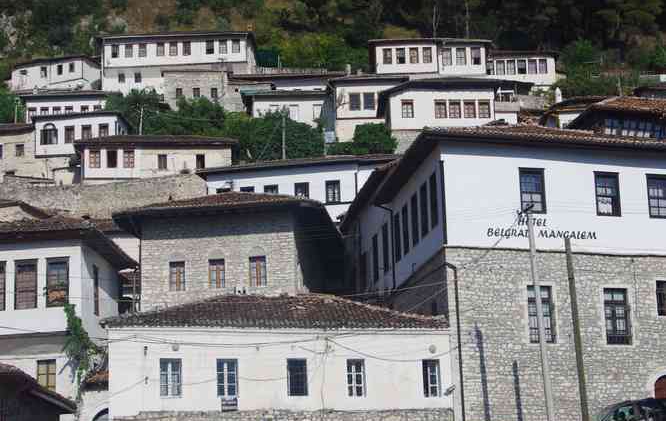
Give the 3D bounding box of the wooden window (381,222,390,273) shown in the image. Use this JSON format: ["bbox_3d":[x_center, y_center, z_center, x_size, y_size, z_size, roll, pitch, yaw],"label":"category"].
[{"bbox_3d":[2.102,1.509,57.767,0.150,1.860,0.950,0,-13,-9],"label":"wooden window"}]

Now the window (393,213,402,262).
[{"bbox_3d":[2.499,1.012,55.402,0.150,1.860,0.950,0,-13,-9],"label":"window"}]

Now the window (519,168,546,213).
[{"bbox_3d":[7.163,-0.702,51.690,1.057,1.667,0.150,3,-14,-20],"label":"window"}]

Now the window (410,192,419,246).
[{"bbox_3d":[2.973,0.334,52.578,0.150,1.860,0.950,0,-13,-9],"label":"window"}]

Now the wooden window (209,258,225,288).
[{"bbox_3d":[-4.743,2.564,58.996,0.664,1.225,0.150,-3,-13,6],"label":"wooden window"}]

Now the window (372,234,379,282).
[{"bbox_3d":[1.853,2.109,61.852,0.150,1.900,0.920,0,-13,-10],"label":"window"}]

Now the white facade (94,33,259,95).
[{"bbox_3d":[-16.315,-15.120,150.226,15.486,6.774,0.600,-2,-13,0],"label":"white facade"}]

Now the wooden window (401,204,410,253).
[{"bbox_3d":[2.849,0.747,56.202,0.150,1.900,0.920,0,-13,-10],"label":"wooden window"}]

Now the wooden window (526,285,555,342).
[{"bbox_3d":[7.056,3.531,48.869,0.930,1.940,0.150,3,-13,-19],"label":"wooden window"}]

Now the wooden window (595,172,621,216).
[{"bbox_3d":[9.672,-0.577,50.798,0.970,1.600,0.150,3,-13,-19],"label":"wooden window"}]

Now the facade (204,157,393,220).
[{"bbox_3d":[-1.969,-1.117,83.334,11.050,3.254,0.600,-4,-13,9],"label":"facade"}]

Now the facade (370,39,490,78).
[{"bbox_3d":[9.251,-14.413,137.260,11.274,3.696,0.600,-1,-13,-4],"label":"facade"}]

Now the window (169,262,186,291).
[{"bbox_3d":[-6.116,2.600,56.708,0.620,1.160,0.150,-4,-13,7],"label":"window"}]

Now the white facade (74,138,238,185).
[{"bbox_3d":[-12.972,-3.575,106.347,11.238,3.120,0.600,-1,-13,-6],"label":"white facade"}]

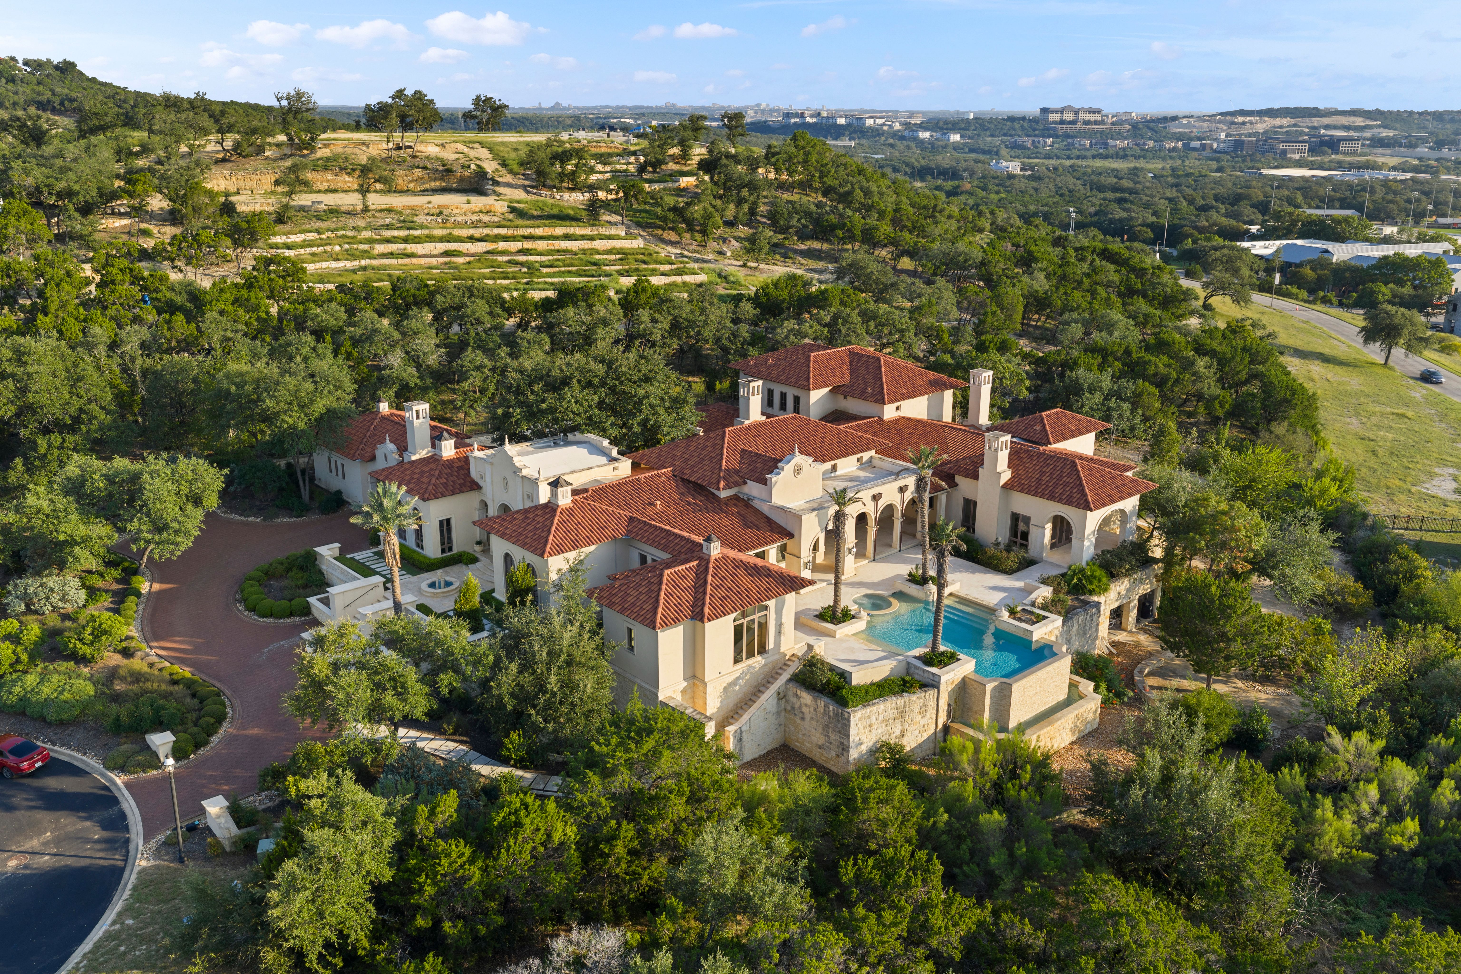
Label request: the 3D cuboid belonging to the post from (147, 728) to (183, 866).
[{"bbox_3d":[-23.086,13.294,46.984,0.500,5.100,0.500,-10,21,-28],"label":"post"}]

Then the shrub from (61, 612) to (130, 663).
[{"bbox_3d":[-37.430,8.870,66.980,3.700,2.600,3.700,0,18,0],"label":"shrub"}]

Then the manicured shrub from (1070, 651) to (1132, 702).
[{"bbox_3d":[22.085,11.233,67.339,2.700,1.500,3.500,-15,24,-39],"label":"manicured shrub"}]

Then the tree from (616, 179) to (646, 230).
[{"bbox_3d":[-15.731,-44.769,180.000,4.700,7.600,4.600,-1,19,-5],"label":"tree"}]

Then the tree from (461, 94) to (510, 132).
[{"bbox_3d":[-54.640,-83.400,253.730,10.480,8.110,10.480,0,18,0],"label":"tree"}]

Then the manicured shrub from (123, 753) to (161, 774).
[{"bbox_3d":[-27.667,12.952,53.481,1.700,0.800,1.400,-10,21,-29],"label":"manicured shrub"}]

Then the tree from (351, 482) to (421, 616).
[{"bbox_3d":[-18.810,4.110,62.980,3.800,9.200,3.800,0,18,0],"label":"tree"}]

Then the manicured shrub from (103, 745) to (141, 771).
[{"bbox_3d":[-31.290,13.970,58.550,1.900,1.000,1.900,0,18,0],"label":"manicured shrub"}]

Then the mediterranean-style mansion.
[{"bbox_3d":[2.284,-2.585,87.197,51.000,12.000,50.000,-15,24,-39],"label":"mediterranean-style mansion"}]

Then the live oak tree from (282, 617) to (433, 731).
[{"bbox_3d":[-18.710,9.900,57.290,7.070,6.130,7.070,0,18,0],"label":"live oak tree"}]

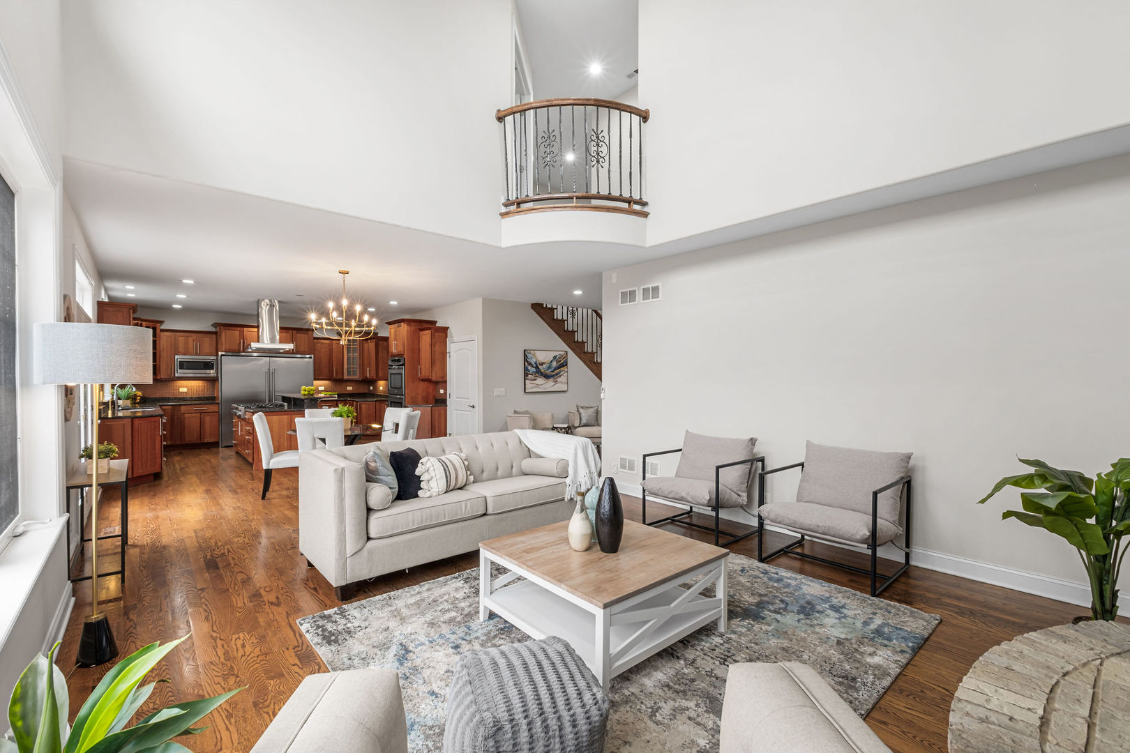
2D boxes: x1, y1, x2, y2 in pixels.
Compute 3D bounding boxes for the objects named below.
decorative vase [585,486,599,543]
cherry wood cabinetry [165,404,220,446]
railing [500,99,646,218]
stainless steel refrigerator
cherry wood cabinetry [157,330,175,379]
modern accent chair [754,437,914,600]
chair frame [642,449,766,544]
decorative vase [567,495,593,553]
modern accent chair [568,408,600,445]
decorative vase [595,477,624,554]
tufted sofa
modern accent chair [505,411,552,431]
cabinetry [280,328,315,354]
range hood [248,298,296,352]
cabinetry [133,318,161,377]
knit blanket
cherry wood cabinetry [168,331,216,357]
[{"bbox_3d":[0.184,0.820,2.825,0.120,0.328,0.120,0,0,0],"label":"decorative vase"},{"bbox_3d":[-7.412,0.936,9.353,0.820,0.838,0.620,0,0,-42],"label":"cherry wood cabinetry"},{"bbox_3d":[0.078,-2.145,4.640,1.540,1.080,0.310,0,0,0],"label":"railing"},{"bbox_3d":[-6.563,0.479,10.346,1.725,1.923,0.700,0,0,-42],"label":"stainless steel refrigerator"},{"bbox_3d":[-7.919,-0.415,9.347,0.264,0.934,0.330,0,0,-42],"label":"cherry wood cabinetry"},{"bbox_3d":[2.044,0.995,3.580,0.790,0.860,0.785,0,0,-42],"label":"modern accent chair"},{"bbox_3d":[1.297,1.095,4.485,0.720,0.690,0.800,0,0,-39],"label":"chair frame"},{"bbox_3d":[0.090,0.829,2.700,0.135,0.322,0.135,0,0,0],"label":"decorative vase"},{"bbox_3d":[0.385,1.025,8.200,0.690,0.830,0.660,0,0,-13],"label":"modern accent chair"},{"bbox_3d":[0.256,0.785,2.681,0.162,0.410,0.162,0,0,0],"label":"decorative vase"},{"bbox_3d":[-0.934,1.011,4.047,2.198,0.858,0.884,0,0,-42],"label":"tufted sofa"},{"bbox_3d":[-0.605,1.025,7.960,0.640,0.830,0.680,0,0,34],"label":"modern accent chair"},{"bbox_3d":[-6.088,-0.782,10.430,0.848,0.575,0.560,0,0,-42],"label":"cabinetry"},{"bbox_3d":[-5.300,-0.930,8.395,0.640,0.880,0.930,0,0,-42],"label":"range hood"},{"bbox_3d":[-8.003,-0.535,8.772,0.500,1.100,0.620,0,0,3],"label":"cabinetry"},{"bbox_3d":[-0.103,0.855,4.695,0.420,0.580,0.920,0,0,-42],"label":"knit blanket"},{"bbox_3d":[-7.434,-0.661,9.466,0.689,0.525,0.380,0,0,-42],"label":"cherry wood cabinetry"}]

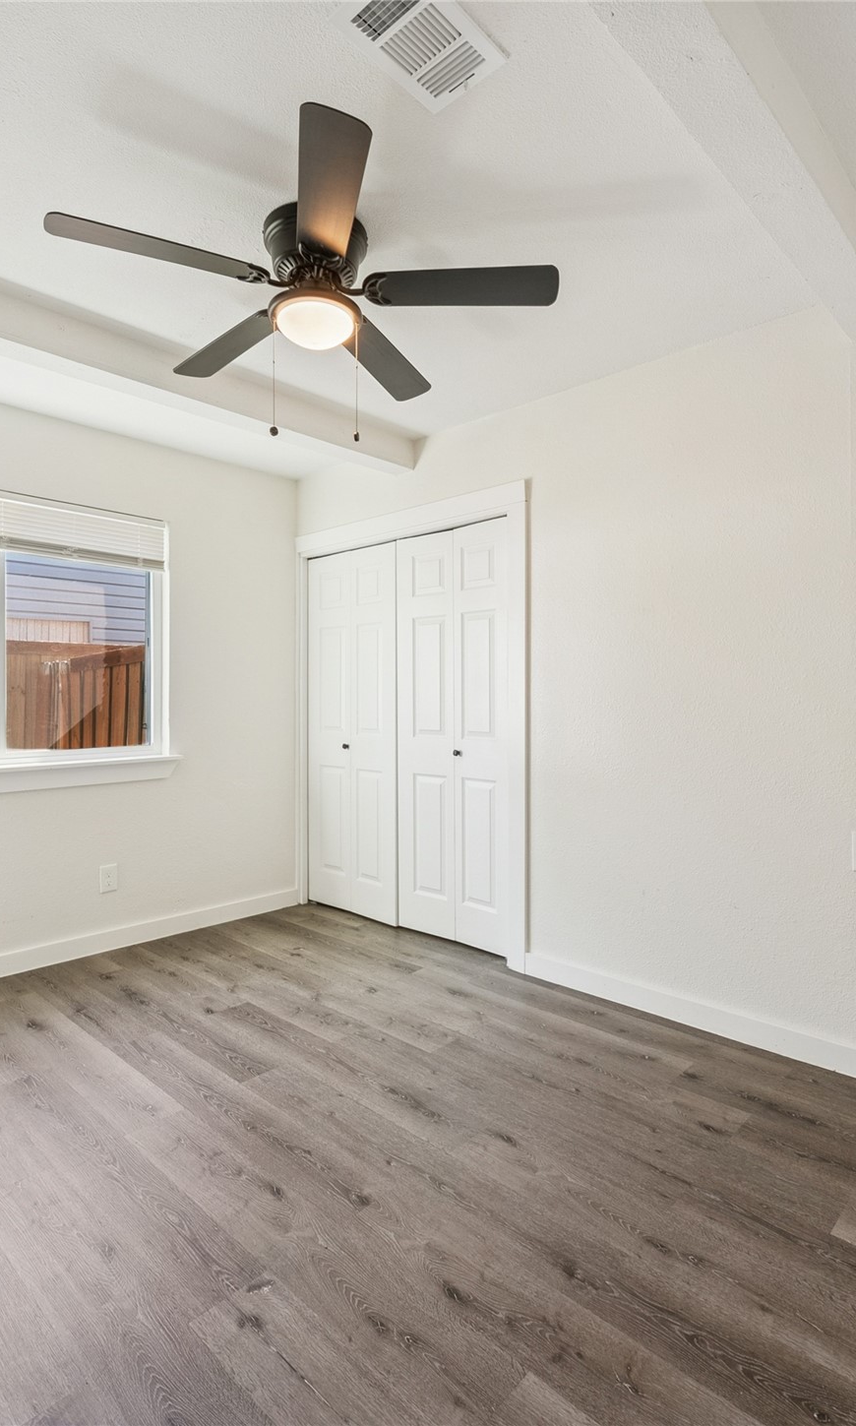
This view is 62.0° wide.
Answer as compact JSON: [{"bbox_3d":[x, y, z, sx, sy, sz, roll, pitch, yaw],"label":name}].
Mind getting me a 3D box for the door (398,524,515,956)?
[{"bbox_3d":[0.118,0.116,3.453,0.718,2.002,0.040,0,1,43],"label":"door"}]

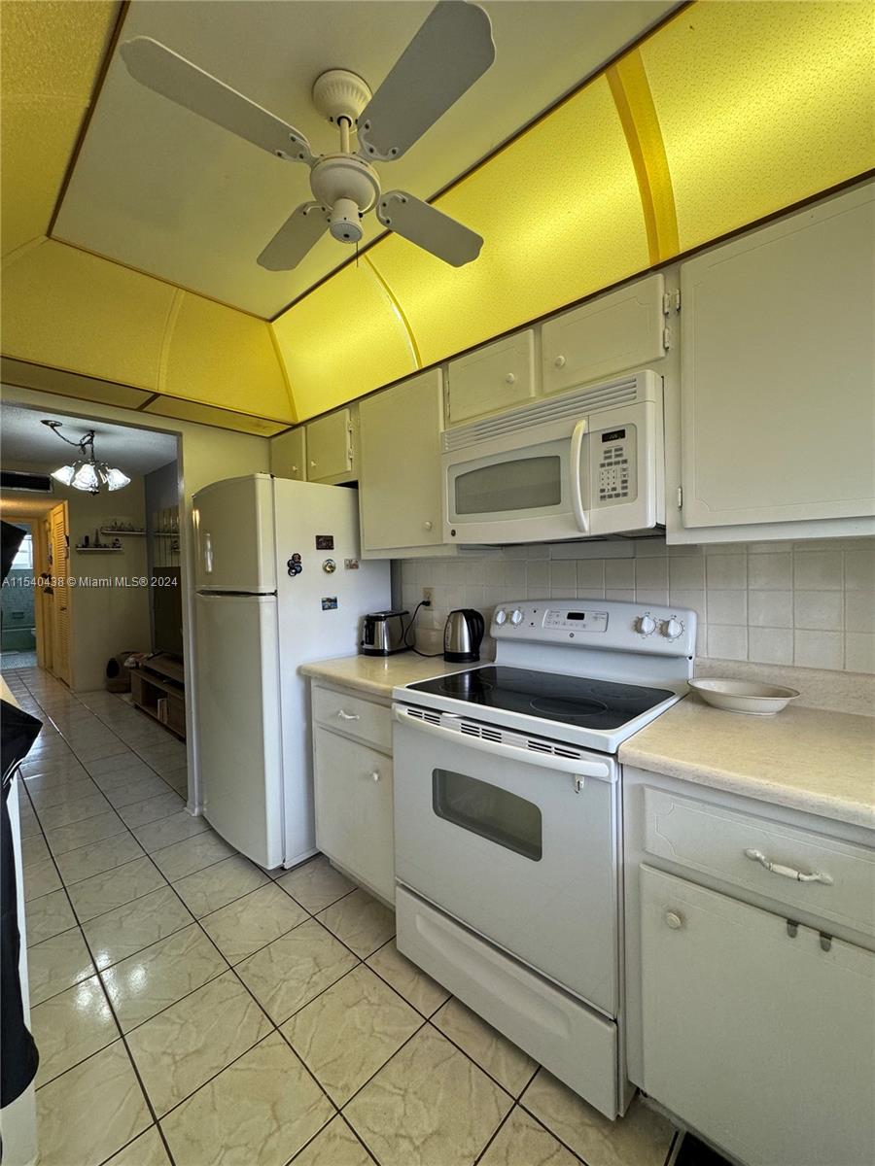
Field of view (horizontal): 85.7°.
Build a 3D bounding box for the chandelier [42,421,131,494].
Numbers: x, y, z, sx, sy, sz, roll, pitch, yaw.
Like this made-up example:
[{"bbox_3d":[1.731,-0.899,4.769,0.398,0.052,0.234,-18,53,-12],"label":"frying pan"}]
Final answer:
[{"bbox_3d":[-2.785,-0.965,3.805,0.540,0.530,0.570,0,2,44],"label":"chandelier"}]

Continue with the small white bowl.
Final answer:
[{"bbox_3d":[0.844,0.319,1.315,0.252,0.055,0.208,0,2,44],"label":"small white bowl"}]

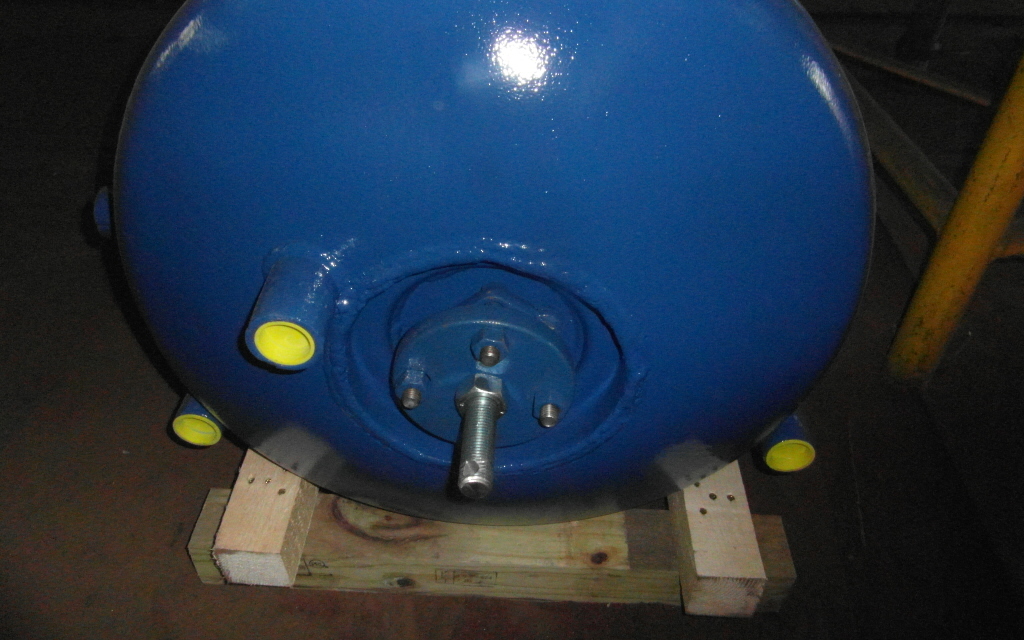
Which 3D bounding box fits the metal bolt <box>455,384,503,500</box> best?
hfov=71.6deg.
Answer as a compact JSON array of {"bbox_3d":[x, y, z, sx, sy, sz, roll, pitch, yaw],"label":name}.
[{"bbox_3d":[-0.030,0.108,0.643,0.047,0.047,0.108,2,40,1],"label":"metal bolt"}]

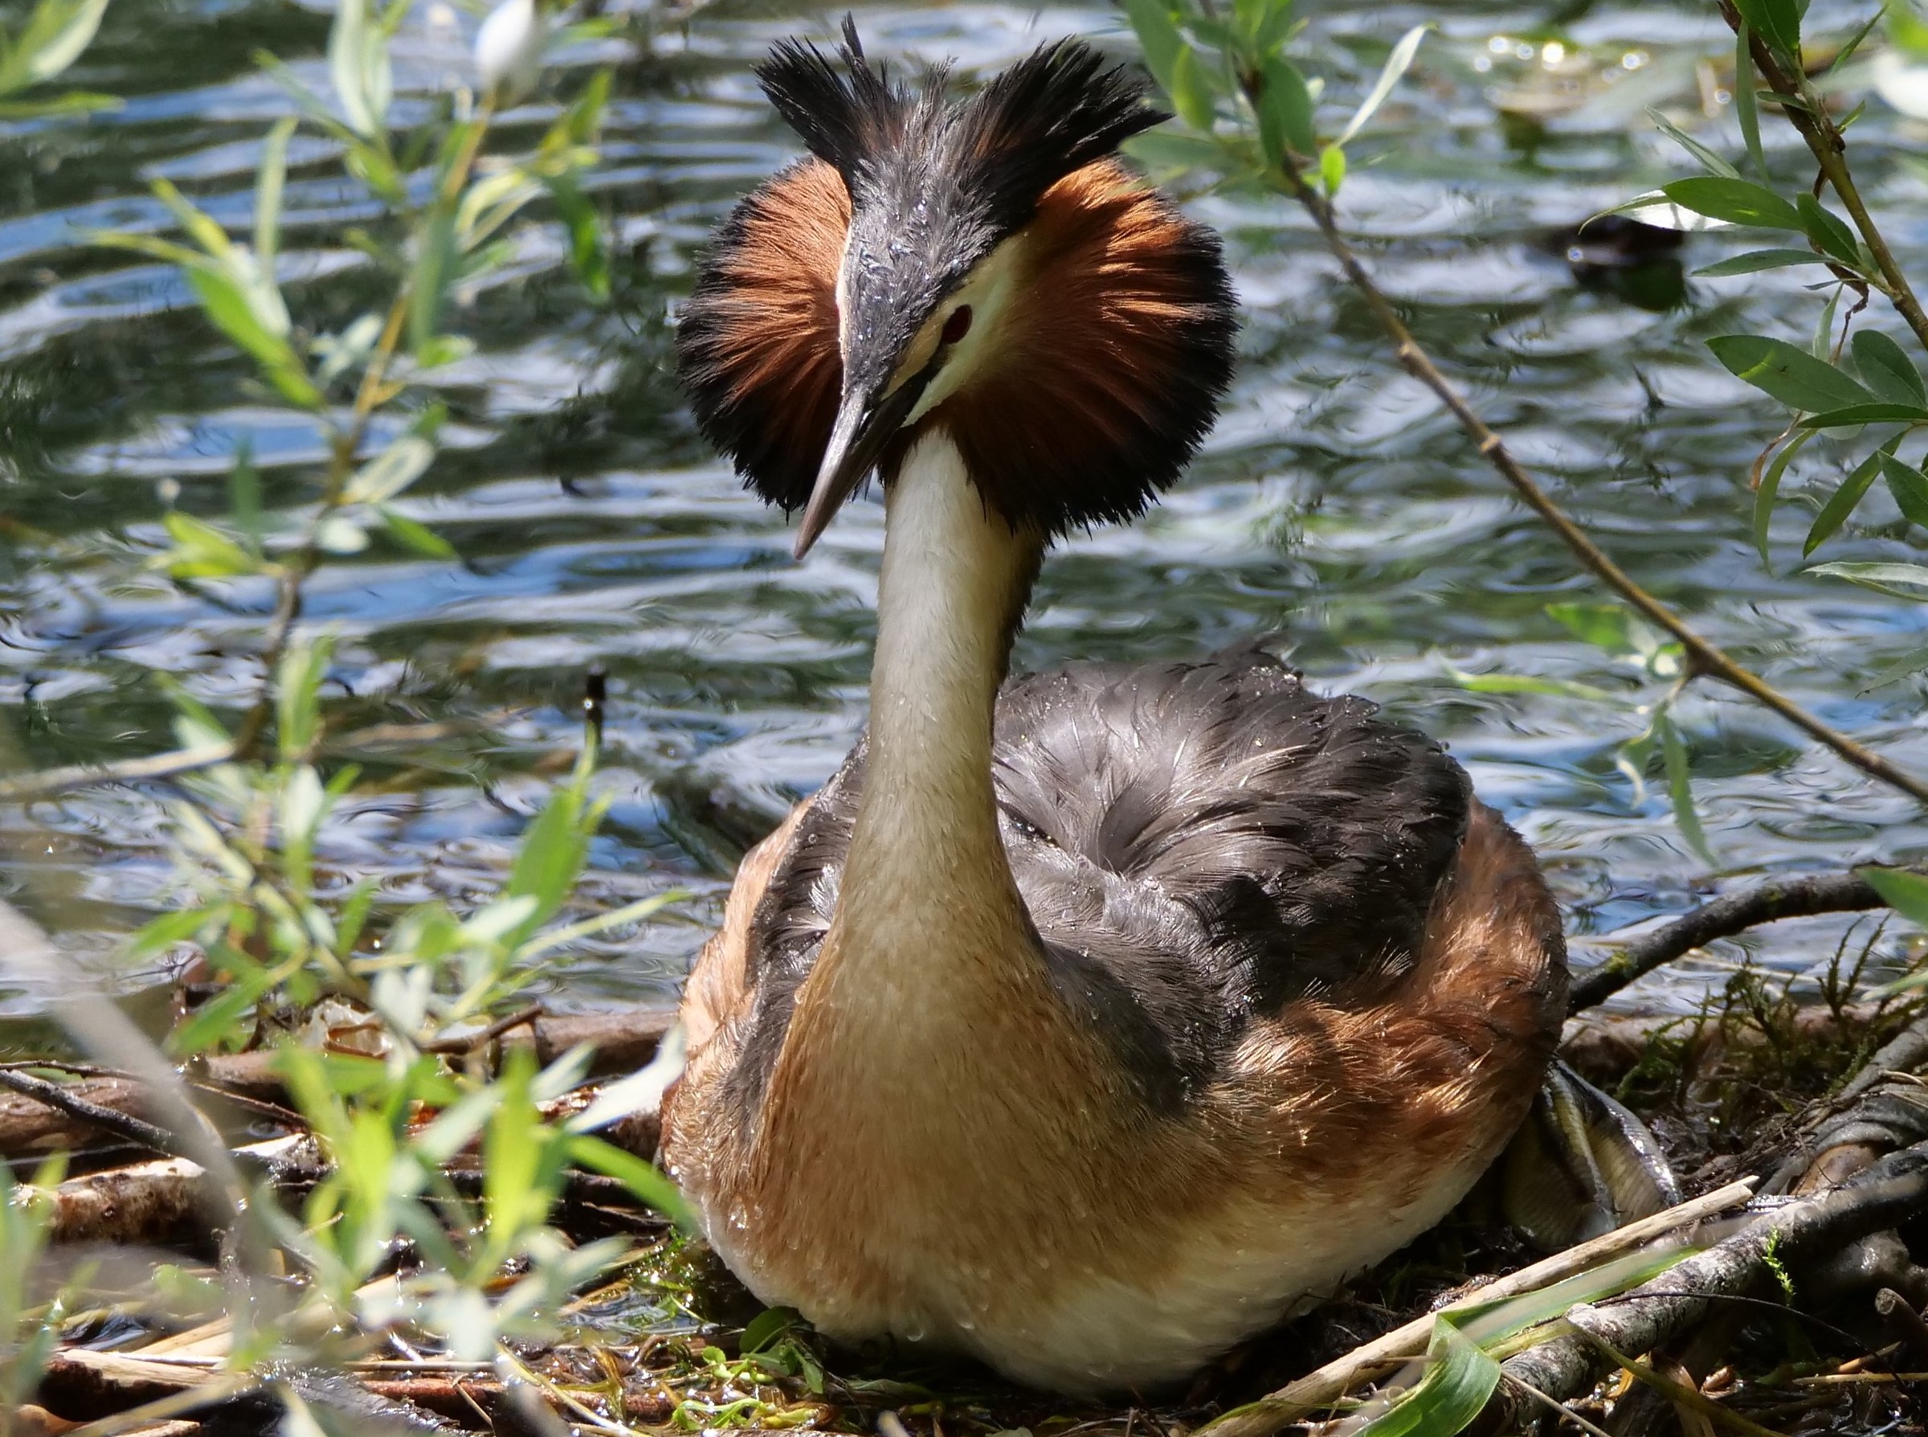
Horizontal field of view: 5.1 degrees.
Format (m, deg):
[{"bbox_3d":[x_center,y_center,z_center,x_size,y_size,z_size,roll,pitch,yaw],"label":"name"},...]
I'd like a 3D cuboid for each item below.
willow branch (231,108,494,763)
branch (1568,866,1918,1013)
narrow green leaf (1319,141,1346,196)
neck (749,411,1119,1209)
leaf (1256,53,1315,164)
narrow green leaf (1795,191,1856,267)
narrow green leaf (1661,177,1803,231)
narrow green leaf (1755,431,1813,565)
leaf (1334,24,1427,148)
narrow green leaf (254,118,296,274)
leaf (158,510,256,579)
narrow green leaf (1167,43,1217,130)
[{"bbox_3d":[-0.125,-0.059,4.500,0.055,0.138,0.050,0,13,0],"label":"willow branch"},{"bbox_3d":[0.179,0.051,5.000,0.083,0.034,0.030,0,13,0],"label":"branch"},{"bbox_3d":[0.085,-0.126,5.000,0.006,0.013,0.005,0,13,0],"label":"narrow green leaf"},{"bbox_3d":[-0.007,0.020,4.800,0.075,0.165,0.075,0,13,0],"label":"neck"},{"bbox_3d":[0.074,-0.140,5.000,0.014,0.025,0.009,0,13,0],"label":"leaf"},{"bbox_3d":[0.189,-0.107,4.750,0.024,0.004,0.009,29,37,-15],"label":"narrow green leaf"},{"bbox_3d":[0.168,-0.112,4.750,0.034,0.004,0.011,14,50,-3],"label":"narrow green leaf"},{"bbox_3d":[0.179,-0.049,4.750,0.007,0.031,0.009,14,0,1],"label":"narrow green leaf"},{"bbox_3d":[0.093,-0.141,4.850,0.005,0.034,0.008,35,9,-12],"label":"leaf"},{"bbox_3d":[-0.140,-0.105,4.400,0.006,0.034,0.009,7,8,0],"label":"narrow green leaf"},{"bbox_3d":[-0.157,-0.036,4.500,0.021,0.015,0.012,0,13,0],"label":"leaf"},{"bbox_3d":[0.050,-0.140,4.800,0.008,0.021,0.007,-12,-5,10],"label":"narrow green leaf"}]

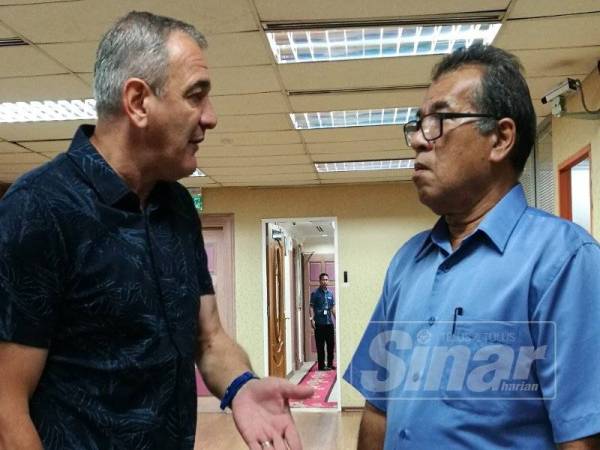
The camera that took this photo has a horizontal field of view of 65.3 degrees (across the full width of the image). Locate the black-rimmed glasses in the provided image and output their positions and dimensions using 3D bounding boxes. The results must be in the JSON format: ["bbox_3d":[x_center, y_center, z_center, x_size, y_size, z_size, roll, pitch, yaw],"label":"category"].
[{"bbox_3d":[0.270,-0.158,0.782,0.142,0.045,0.142,-3,7,-10],"label":"black-rimmed glasses"}]

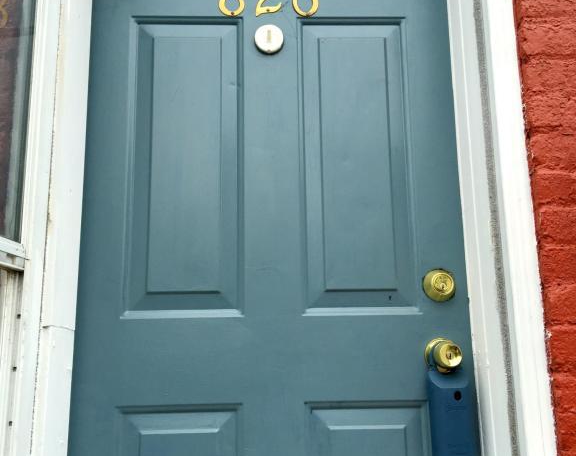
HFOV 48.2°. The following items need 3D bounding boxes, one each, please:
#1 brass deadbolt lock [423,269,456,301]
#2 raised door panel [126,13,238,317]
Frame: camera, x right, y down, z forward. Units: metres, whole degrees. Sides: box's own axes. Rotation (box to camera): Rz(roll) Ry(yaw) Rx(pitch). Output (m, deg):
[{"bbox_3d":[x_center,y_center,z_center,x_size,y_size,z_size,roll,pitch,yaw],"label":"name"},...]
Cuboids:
[{"bbox_3d":[0.307,0.115,1.292,0.066,0.066,0.028,0,-12,-2],"label":"brass deadbolt lock"},{"bbox_3d":[-0.212,-0.141,1.341,0.219,0.625,0.015,0,-12,-2],"label":"raised door panel"}]

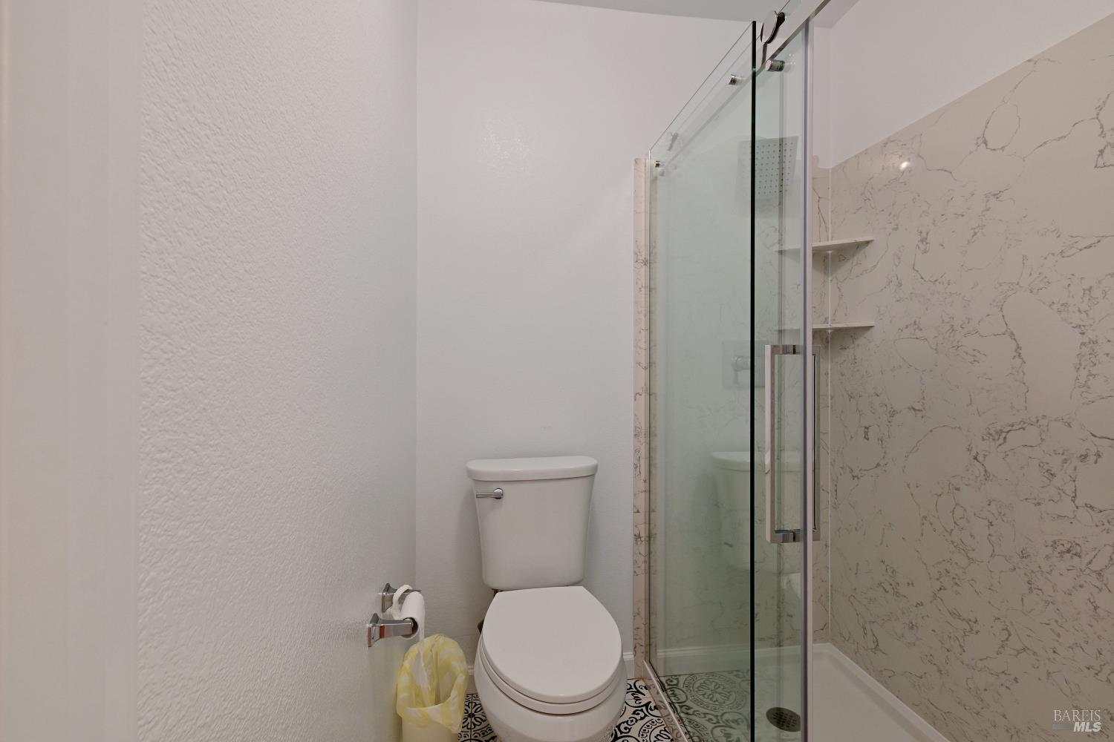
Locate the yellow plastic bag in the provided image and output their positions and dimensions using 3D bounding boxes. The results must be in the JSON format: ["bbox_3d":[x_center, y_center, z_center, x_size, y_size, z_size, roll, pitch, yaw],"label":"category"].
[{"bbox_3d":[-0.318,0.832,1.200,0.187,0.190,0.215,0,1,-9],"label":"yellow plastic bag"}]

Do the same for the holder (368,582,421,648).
[{"bbox_3d":[-0.351,0.527,1.020,0.080,0.046,0.182,0,1,-9],"label":"holder"}]

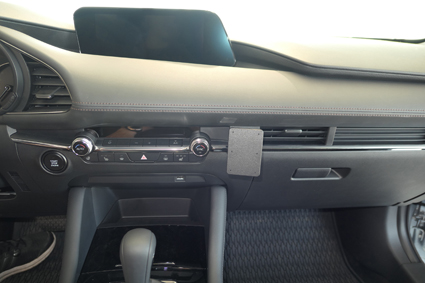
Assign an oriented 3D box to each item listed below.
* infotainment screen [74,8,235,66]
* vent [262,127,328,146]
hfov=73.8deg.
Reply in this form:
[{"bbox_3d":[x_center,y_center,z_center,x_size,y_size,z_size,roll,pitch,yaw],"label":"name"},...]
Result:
[{"bbox_3d":[-0.107,-0.197,0.541,0.306,0.103,0.025,3,20,5],"label":"infotainment screen"},{"bbox_3d":[0.128,-0.012,0.464,0.116,0.036,0.030,0,28,0],"label":"vent"}]

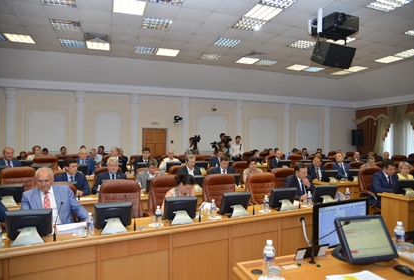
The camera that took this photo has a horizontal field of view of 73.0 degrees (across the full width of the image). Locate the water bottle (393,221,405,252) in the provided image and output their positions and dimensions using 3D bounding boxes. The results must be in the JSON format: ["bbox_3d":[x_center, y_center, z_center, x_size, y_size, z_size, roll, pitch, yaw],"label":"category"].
[{"bbox_3d":[1.334,0.671,1.940,0.066,0.212,0.066,0,0,0],"label":"water bottle"}]

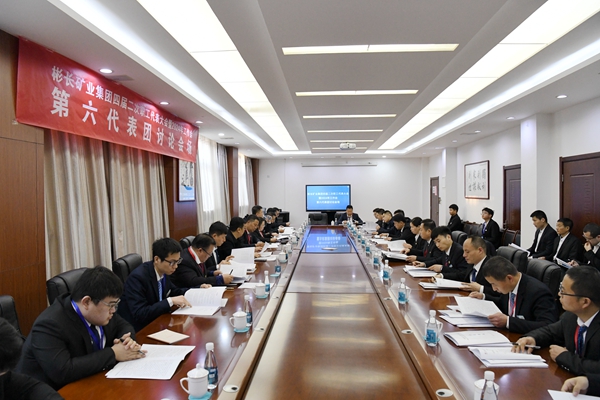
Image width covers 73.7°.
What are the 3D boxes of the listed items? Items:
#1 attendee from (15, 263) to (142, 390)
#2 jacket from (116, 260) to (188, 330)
[{"bbox_3d":[-1.127,0.997,2.220,0.720,1.260,0.640,0,1,8],"label":"attendee"},{"bbox_3d":[-1.109,0.781,3.120,0.500,0.640,0.580,0,1,8],"label":"jacket"}]

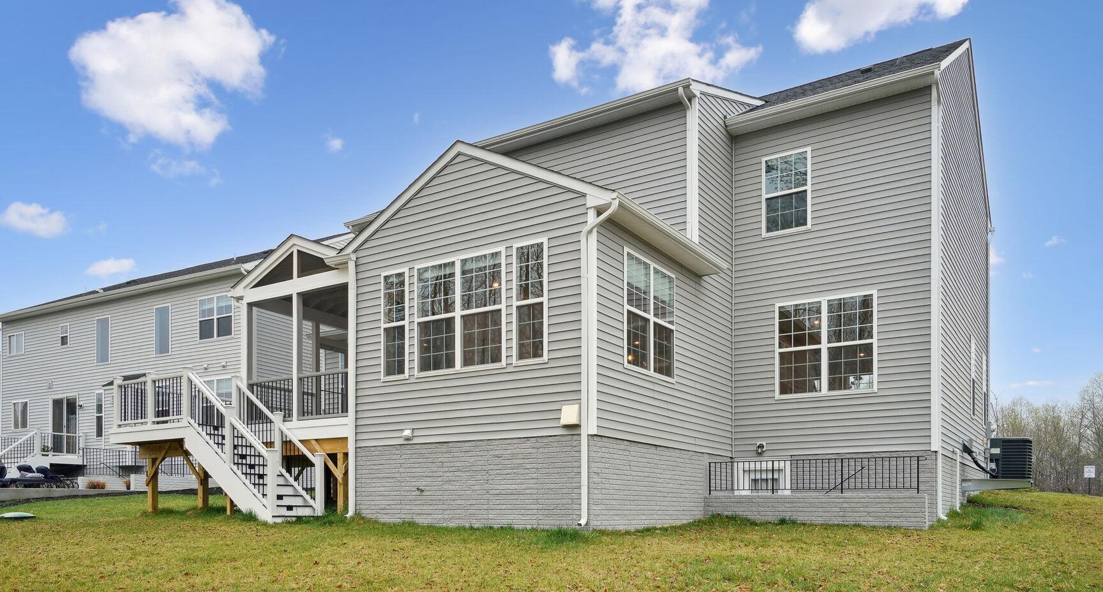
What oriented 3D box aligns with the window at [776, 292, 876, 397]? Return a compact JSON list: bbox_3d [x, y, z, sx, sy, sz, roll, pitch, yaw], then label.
[{"bbox_3d":[4.850,0.900,14.100,1.760,1.770,0.110,0,0,32],"label":"window"}]

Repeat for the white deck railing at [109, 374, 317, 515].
[{"bbox_3d":[-6.380,2.620,15.200,4.950,2.500,1.350,0,0,32],"label":"white deck railing"}]

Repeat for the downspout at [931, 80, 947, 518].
[{"bbox_3d":[6.360,0.050,13.000,0.200,7.370,0.500,0,0,36],"label":"downspout"}]

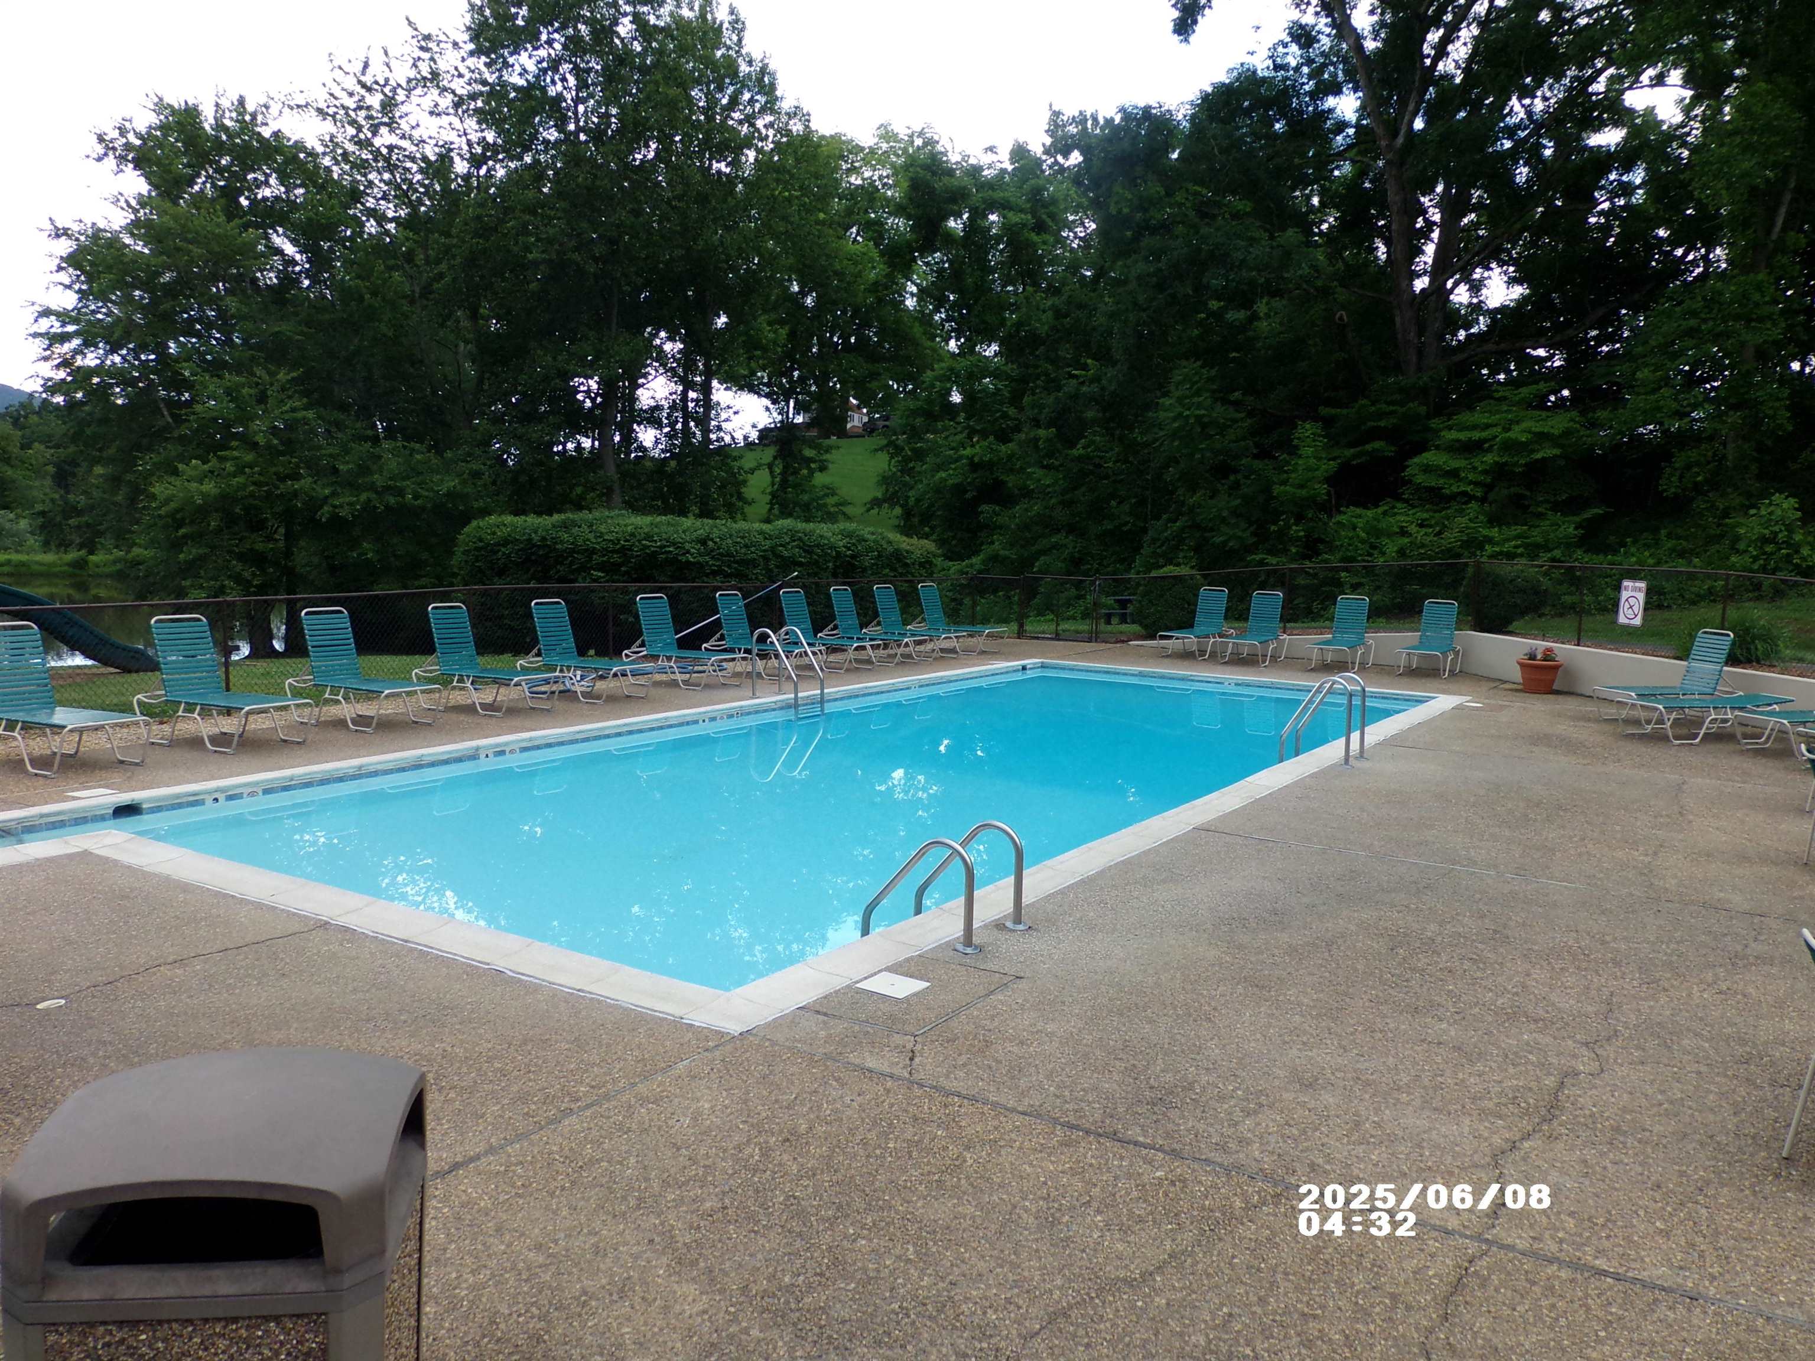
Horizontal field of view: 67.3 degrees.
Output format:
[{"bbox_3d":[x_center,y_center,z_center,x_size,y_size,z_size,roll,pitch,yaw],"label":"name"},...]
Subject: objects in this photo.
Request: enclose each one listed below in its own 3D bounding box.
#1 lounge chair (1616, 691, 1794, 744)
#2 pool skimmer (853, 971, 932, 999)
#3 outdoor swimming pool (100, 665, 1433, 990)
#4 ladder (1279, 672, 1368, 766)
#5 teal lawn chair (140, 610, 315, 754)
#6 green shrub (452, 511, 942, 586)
[{"bbox_3d":[8.303,0.383,14.182,1.725,0.434,0.660,-1,7,-16],"label":"lounge chair"},{"bbox_3d":[-0.061,1.365,6.080,0.258,0.025,0.231,5,8,33],"label":"pool skimmer"},{"bbox_3d":[0.555,1.200,13.430,5.963,1.300,13.955,5,8,33],"label":"outdoor swimming pool"},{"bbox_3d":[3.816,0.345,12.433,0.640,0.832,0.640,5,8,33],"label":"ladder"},{"bbox_3d":[-6.109,0.015,12.171,1.479,1.096,0.700,4,7,26],"label":"teal lawn chair"},{"bbox_3d":[-3.343,-1.741,23.527,8.585,2.152,1.500,-3,8,-33],"label":"green shrub"}]

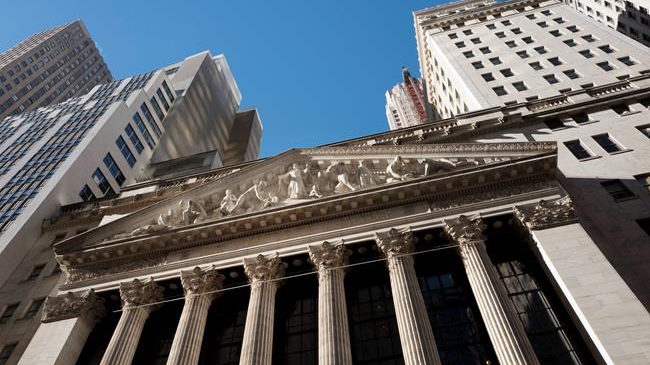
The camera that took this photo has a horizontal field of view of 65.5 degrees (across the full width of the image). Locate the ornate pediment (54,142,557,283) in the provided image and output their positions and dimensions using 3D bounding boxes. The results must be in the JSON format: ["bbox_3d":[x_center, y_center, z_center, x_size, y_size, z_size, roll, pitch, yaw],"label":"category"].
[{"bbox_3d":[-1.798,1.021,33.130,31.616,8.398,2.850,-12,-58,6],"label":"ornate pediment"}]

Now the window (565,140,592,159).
[{"bbox_3d":[17.572,-2.176,34.945,1.155,2.470,0.338,-12,-58,6],"label":"window"}]

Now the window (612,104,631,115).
[{"bbox_3d":[22.290,-5.355,37.847,1.178,1.482,0.338,-12,-58,6],"label":"window"}]

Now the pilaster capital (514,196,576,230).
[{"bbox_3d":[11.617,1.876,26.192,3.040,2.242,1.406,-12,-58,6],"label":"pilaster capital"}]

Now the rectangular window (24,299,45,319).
[{"bbox_3d":[-19.933,8.680,34.643,1.197,1.805,0.338,-12,-58,6],"label":"rectangular window"}]

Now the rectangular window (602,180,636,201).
[{"bbox_3d":[17.702,0.546,30.588,1.148,1.881,0.338,-12,-58,6],"label":"rectangular window"}]

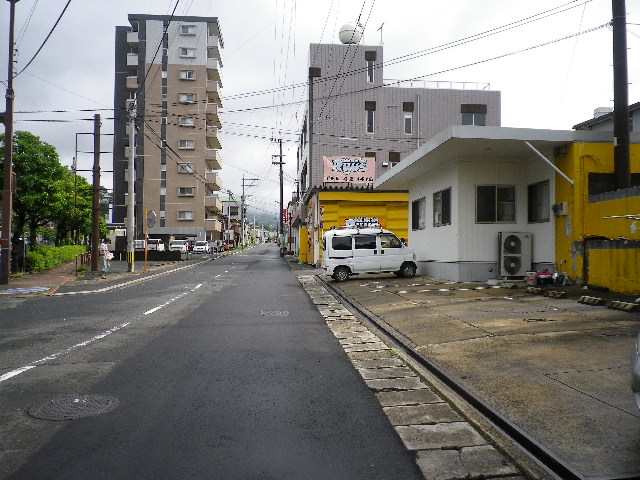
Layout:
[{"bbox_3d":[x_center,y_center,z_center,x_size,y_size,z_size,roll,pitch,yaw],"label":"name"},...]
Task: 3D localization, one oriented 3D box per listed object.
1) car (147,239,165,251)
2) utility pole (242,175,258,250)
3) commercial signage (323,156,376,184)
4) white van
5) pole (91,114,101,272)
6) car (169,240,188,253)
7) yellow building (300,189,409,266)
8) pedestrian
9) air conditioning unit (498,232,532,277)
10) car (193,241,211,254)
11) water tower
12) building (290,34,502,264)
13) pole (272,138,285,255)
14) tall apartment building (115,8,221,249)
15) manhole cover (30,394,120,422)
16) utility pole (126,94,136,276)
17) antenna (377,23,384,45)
[{"bbox_3d":[-19.200,0.770,60.500,1.480,1.680,3.500,0,-2,-6],"label":"car"},{"bbox_3d":[-11.300,-4.600,84.000,2.500,12.000,0.400,0,-2,0],"label":"utility pole"},{"bbox_3d":[1.610,-3.780,28.000,2.770,1.430,0.140,0,-2,2],"label":"commercial signage"},{"bbox_3d":[1.707,0.482,19.551,3.400,1.950,1.480,-1,-2,-6],"label":"white van"},{"bbox_3d":[-10.650,-2.240,24.700,0.350,7.500,0.350,0,-2,0],"label":"pole"},{"bbox_3d":[-15.530,0.810,57.496,1.680,1.520,4.000,0,-2,-10],"label":"car"},{"bbox_3d":[2.000,-0.580,30.500,4.900,4.250,6.500,0,-2,-5],"label":"yellow building"},{"bbox_3d":[-8.354,0.722,20.127,0.500,1.570,0.480,0,-2,12],"label":"pedestrian"},{"bbox_3d":[6.100,0.450,16.150,0.920,1.350,0.350,0,-2,0],"label":"air conditioning unit"},{"bbox_3d":[-13.700,0.850,60.300,1.690,1.500,4.100,0,-2,-6],"label":"car"},{"bbox_3d":[1.956,-13.166,33.200,1.450,1.500,1.450,0,-2,-6],"label":"water tower"},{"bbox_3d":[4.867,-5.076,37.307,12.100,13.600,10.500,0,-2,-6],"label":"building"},{"bbox_3d":[-3.850,-3.980,48.500,1.150,11.000,0.400,0,-2,0],"label":"pole"},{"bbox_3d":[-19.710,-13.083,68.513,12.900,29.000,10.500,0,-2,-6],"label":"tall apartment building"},{"bbox_3d":[-2.170,1.495,4.600,0.720,0.030,0.720,0,0,-6],"label":"manhole cover"},{"bbox_3d":[-8.751,-2.675,24.146,0.420,8.350,0.420,0,-2,-6],"label":"utility pole"},{"bbox_3d":[3.907,-13.144,33.000,0.500,1.350,0.800,1,-2,-22],"label":"antenna"}]

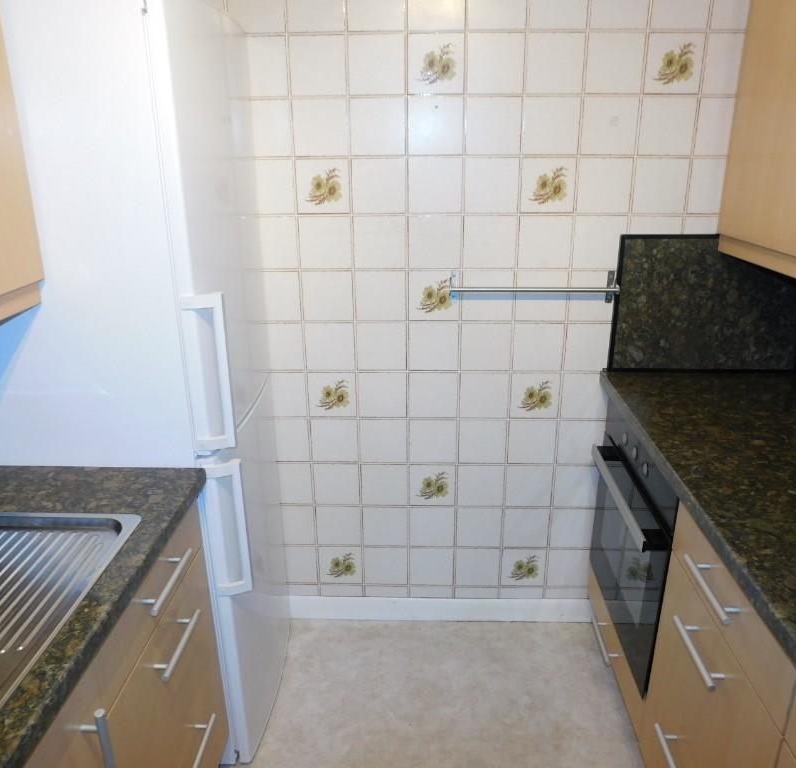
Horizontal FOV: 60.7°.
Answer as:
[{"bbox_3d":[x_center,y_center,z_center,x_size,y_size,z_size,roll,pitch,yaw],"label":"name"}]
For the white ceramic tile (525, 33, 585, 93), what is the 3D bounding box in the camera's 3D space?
[{"bbox_3d":[0.404,-0.824,1.750,0.150,0.150,0.009,0,20,2],"label":"white ceramic tile"}]

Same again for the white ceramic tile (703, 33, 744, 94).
[{"bbox_3d":[0.871,-0.831,1.760,0.151,0.150,0.009,0,19,1],"label":"white ceramic tile"}]

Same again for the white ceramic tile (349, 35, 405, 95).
[{"bbox_3d":[-0.052,-0.825,1.763,0.150,0.150,0.009,0,20,2],"label":"white ceramic tile"}]

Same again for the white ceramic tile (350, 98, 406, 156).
[{"bbox_3d":[-0.052,-0.688,1.830,0.151,0.150,0.009,0,19,1],"label":"white ceramic tile"}]

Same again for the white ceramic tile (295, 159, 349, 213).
[{"bbox_3d":[-0.202,-0.539,1.865,0.150,0.150,0.010,0,20,1],"label":"white ceramic tile"}]

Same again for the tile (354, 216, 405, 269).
[{"bbox_3d":[-0.048,-0.395,1.915,0.150,0.150,0.010,0,20,1],"label":"tile"}]

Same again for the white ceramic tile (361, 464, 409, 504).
[{"bbox_3d":[-0.042,0.324,2.175,0.150,0.150,0.010,0,20,1],"label":"white ceramic tile"}]

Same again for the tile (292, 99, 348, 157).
[{"bbox_3d":[-0.204,-0.683,1.813,0.150,0.150,0.010,0,20,1],"label":"tile"}]

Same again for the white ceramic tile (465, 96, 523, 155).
[{"bbox_3d":[0.256,-0.686,1.814,0.150,0.150,0.009,0,20,2],"label":"white ceramic tile"}]

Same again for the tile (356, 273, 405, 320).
[{"bbox_3d":[-0.048,-0.255,1.980,0.150,0.150,0.009,0,20,2],"label":"tile"}]

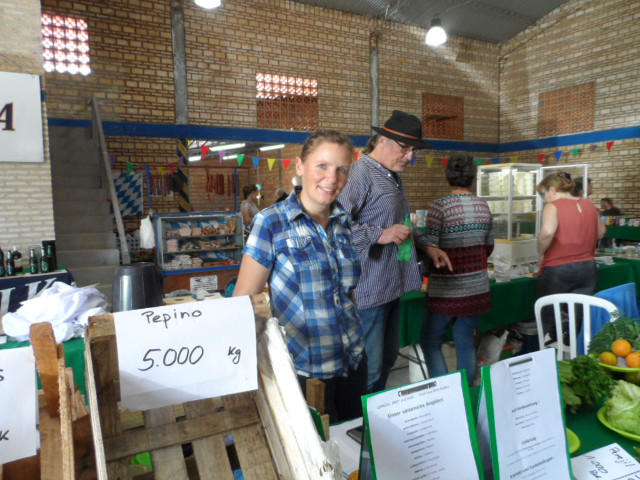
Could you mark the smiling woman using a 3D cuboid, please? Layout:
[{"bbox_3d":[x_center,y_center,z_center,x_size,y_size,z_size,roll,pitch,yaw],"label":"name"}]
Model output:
[{"bbox_3d":[-0.046,0.477,1.458,0.500,1.660,0.340,-5,6,-35],"label":"smiling woman"}]

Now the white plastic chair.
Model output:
[{"bbox_3d":[1.458,0.764,2.413,0.460,0.860,0.510,0,5,9],"label":"white plastic chair"}]

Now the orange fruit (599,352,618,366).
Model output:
[{"bbox_3d":[1.138,0.472,1.750,0.059,0.057,0.059,-1,5,0],"label":"orange fruit"}]

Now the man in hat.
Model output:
[{"bbox_3d":[0.349,0.319,2.165,0.550,1.830,0.540,2,6,25],"label":"man in hat"}]

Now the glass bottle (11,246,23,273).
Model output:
[{"bbox_3d":[-2.964,0.190,4.330,0.090,0.252,0.085,-1,5,0],"label":"glass bottle"}]

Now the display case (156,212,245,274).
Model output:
[{"bbox_3d":[-1.757,0.030,6.365,1.100,0.740,0.660,-4,6,-28],"label":"display case"}]

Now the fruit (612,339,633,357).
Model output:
[{"bbox_3d":[1.219,0.434,1.790,0.070,0.069,0.070,-1,5,0],"label":"fruit"}]

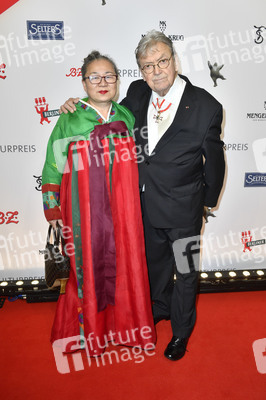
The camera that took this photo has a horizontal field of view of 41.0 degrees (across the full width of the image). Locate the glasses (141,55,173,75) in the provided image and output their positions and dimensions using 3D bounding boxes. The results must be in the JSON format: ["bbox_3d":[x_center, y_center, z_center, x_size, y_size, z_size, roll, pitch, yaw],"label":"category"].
[{"bbox_3d":[0.119,-0.642,1.675,0.139,0.046,0.140,-14,26,18],"label":"glasses"}]

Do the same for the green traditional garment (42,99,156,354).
[{"bbox_3d":[-0.169,0.151,1.995,0.600,1.360,0.450,-3,16,-9],"label":"green traditional garment"}]

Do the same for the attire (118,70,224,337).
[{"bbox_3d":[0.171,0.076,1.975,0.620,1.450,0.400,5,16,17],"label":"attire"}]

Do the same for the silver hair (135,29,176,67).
[{"bbox_3d":[0.110,-0.700,1.707,0.180,0.195,0.205,-14,26,18],"label":"silver hair"}]

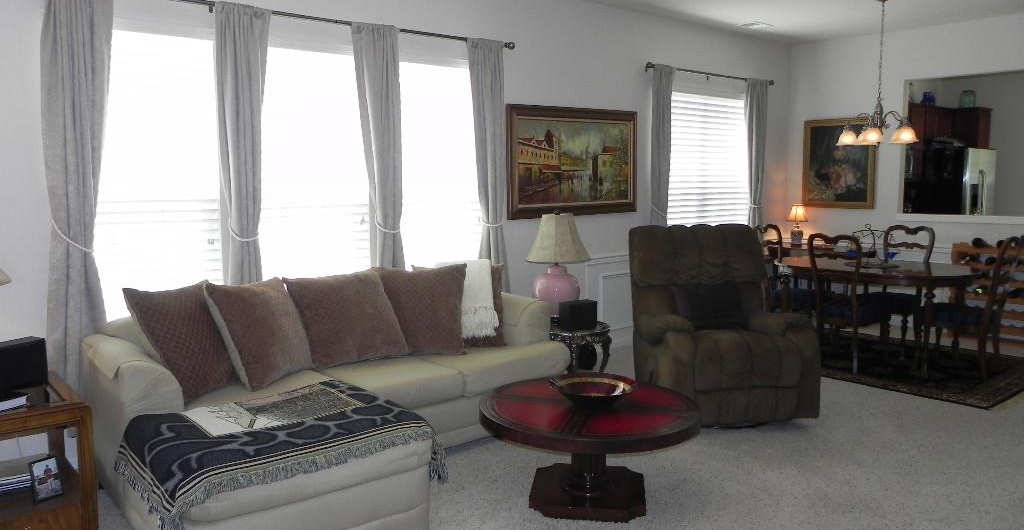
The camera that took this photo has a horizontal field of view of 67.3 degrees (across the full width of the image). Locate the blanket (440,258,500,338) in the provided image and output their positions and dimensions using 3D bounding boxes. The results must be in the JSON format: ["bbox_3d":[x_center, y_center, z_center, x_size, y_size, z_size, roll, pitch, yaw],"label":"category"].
[{"bbox_3d":[-0.259,0.207,4.690,0.350,0.470,0.220,-5,8,-38],"label":"blanket"}]

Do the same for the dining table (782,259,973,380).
[{"bbox_3d":[2.754,0.358,5.905,1.090,0.710,1.400,-6,9,-40],"label":"dining table"}]

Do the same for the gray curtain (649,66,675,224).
[{"bbox_3d":[1.249,-0.586,6.425,0.260,2.148,0.100,-6,9,-40],"label":"gray curtain"}]

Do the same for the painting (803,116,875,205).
[{"bbox_3d":[3.238,-1.009,7.647,0.040,0.860,0.715,-6,9,-42],"label":"painting"}]

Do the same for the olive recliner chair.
[{"bbox_3d":[1.216,0.325,4.663,0.960,1.080,0.940,-1,7,-6],"label":"olive recliner chair"}]

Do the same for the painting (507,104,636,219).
[{"bbox_3d":[0.480,-0.772,5.814,1.382,0.797,0.050,-6,9,-40],"label":"painting"}]

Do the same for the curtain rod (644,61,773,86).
[{"bbox_3d":[1.777,-1.663,6.805,1.871,0.065,0.100,-6,9,-40],"label":"curtain rod"}]

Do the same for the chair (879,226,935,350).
[{"bbox_3d":[3.156,0.189,6.338,0.540,1.000,0.470,-6,9,-42],"label":"chair"}]

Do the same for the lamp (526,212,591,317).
[{"bbox_3d":[0.299,0.019,5.050,0.420,0.725,0.420,0,7,0],"label":"lamp"}]

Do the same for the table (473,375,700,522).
[{"bbox_3d":[0.339,0.827,3.419,0.960,0.432,0.960,0,7,0],"label":"table"}]

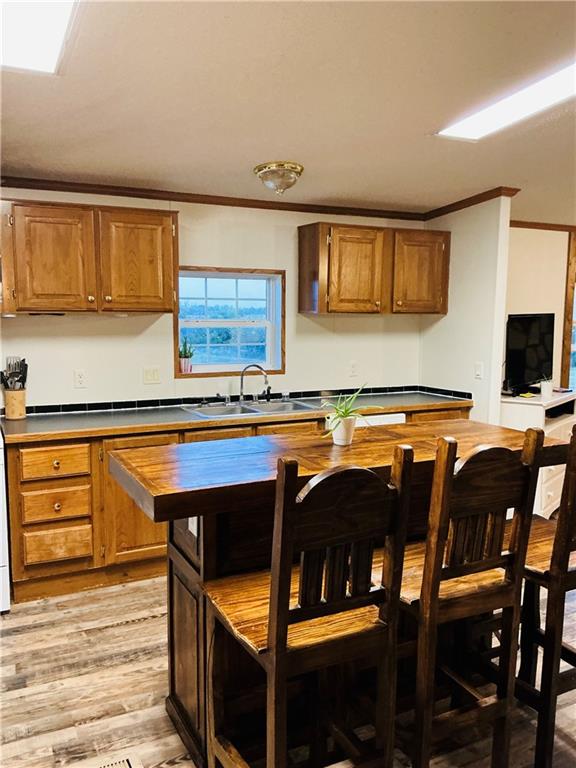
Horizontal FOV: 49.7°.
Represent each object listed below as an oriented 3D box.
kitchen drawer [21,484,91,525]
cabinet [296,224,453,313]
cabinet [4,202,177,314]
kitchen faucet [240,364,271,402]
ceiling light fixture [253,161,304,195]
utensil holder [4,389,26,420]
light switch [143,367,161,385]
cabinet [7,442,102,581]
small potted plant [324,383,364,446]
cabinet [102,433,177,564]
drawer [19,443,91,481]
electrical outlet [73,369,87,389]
[{"bbox_3d":[-1.306,0.613,3.474,0.348,0.172,0.450,-3,7,-25],"label":"kitchen drawer"},{"bbox_3d":[0.632,-0.801,4.460,1.073,0.591,0.330,-3,7,-25],"label":"cabinet"},{"bbox_3d":[-1.153,-0.715,3.641,0.932,0.591,0.330,-3,7,-25],"label":"cabinet"},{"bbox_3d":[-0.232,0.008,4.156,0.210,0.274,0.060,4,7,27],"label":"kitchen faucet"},{"bbox_3d":[-0.048,-1.145,3.491,0.280,0.150,0.280,0,7,0],"label":"ceiling light fixture"},{"bbox_3d":[-1.586,0.121,3.613,0.116,0.161,0.116,-3,7,-25],"label":"utensil holder"},{"bbox_3d":[-0.878,-0.047,4.024,0.112,0.114,0.012,-3,7,-25],"label":"light switch"},{"bbox_3d":[-1.347,0.622,3.551,0.447,0.751,0.613,-3,7,-25],"label":"cabinet"},{"bbox_3d":[0.224,0.119,2.441,0.185,0.237,0.185,0,7,0],"label":"small potted plant"},{"bbox_3d":[-0.935,0.604,3.741,0.455,0.745,0.613,-3,7,-25],"label":"cabinet"},{"bbox_3d":[-1.304,0.386,3.448,0.346,0.166,0.450,-3,7,-25],"label":"drawer"},{"bbox_3d":[-1.282,-0.029,3.838,0.074,0.118,0.012,-3,7,-25],"label":"electrical outlet"}]

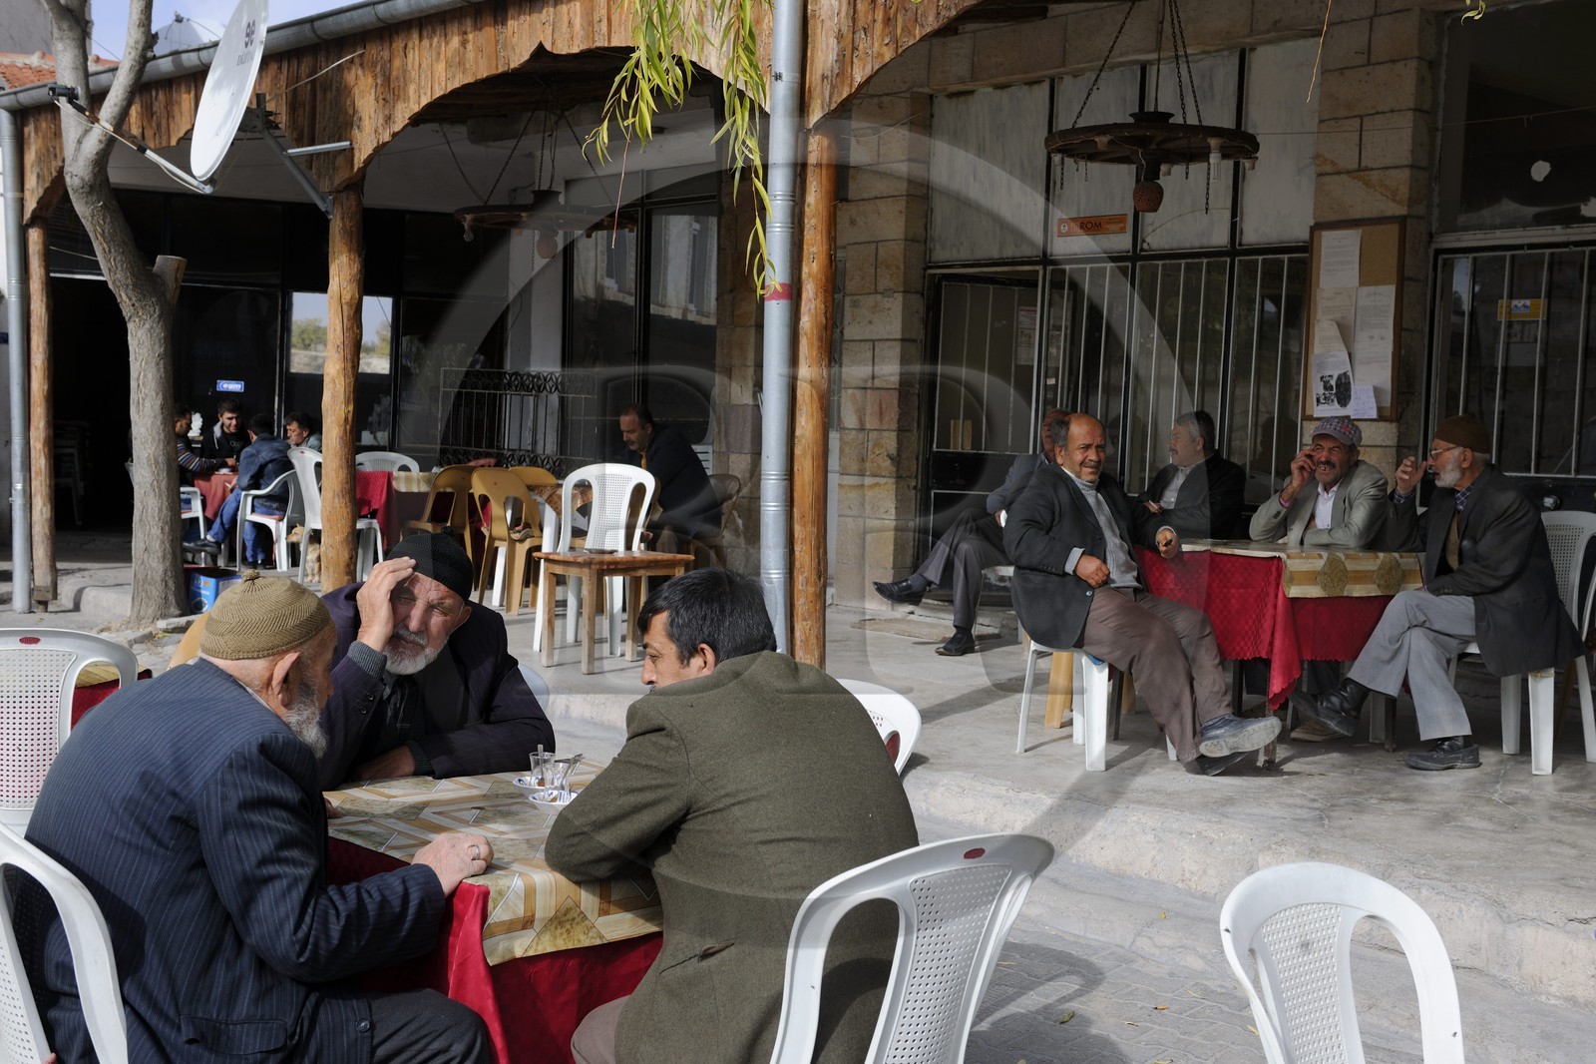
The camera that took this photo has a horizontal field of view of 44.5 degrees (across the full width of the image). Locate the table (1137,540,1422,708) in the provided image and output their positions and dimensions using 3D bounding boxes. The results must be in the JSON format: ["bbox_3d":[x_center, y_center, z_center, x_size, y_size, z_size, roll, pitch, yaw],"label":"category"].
[{"bbox_3d":[1.728,0.421,7.253,0.800,0.760,0.800,-2,6,-37],"label":"table"}]

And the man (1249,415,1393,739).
[{"bbox_3d":[2.071,0.162,7.701,0.560,1.220,0.740,3,4,25],"label":"man"}]

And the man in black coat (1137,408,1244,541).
[{"bbox_3d":[1.619,0.090,8.381,0.780,1.240,0.560,-3,6,-38],"label":"man in black coat"}]

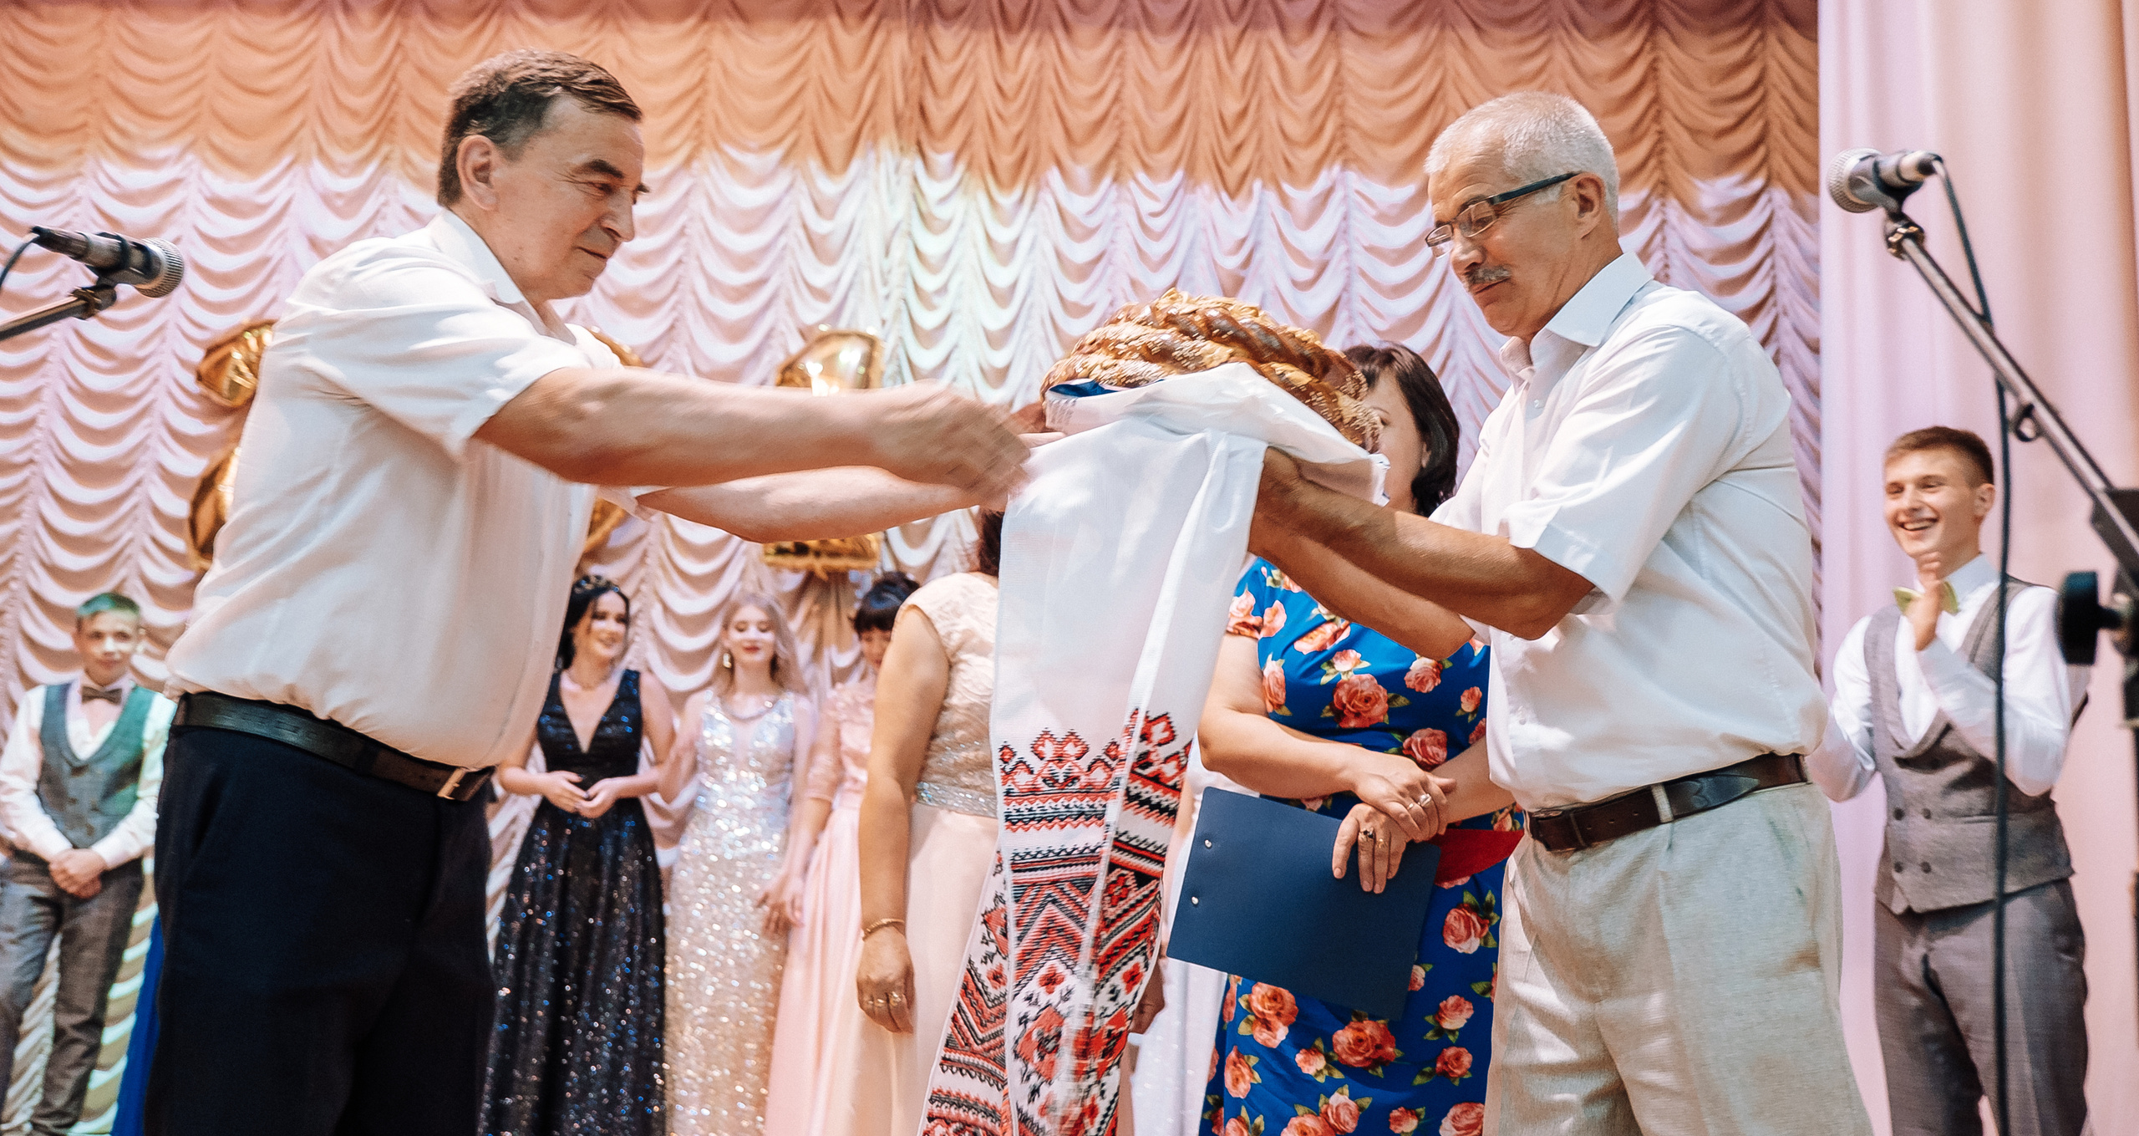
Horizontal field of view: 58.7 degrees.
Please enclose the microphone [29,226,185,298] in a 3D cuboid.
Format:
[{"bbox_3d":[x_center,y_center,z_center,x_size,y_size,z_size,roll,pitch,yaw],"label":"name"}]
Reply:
[{"bbox_3d":[-0.770,-0.250,1.524,0.052,0.055,0.185,0,1,4],"label":"microphone"}]

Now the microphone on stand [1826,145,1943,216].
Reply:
[{"bbox_3d":[0.634,-0.304,1.472,0.052,0.055,0.170,0,7,3],"label":"microphone on stand"}]

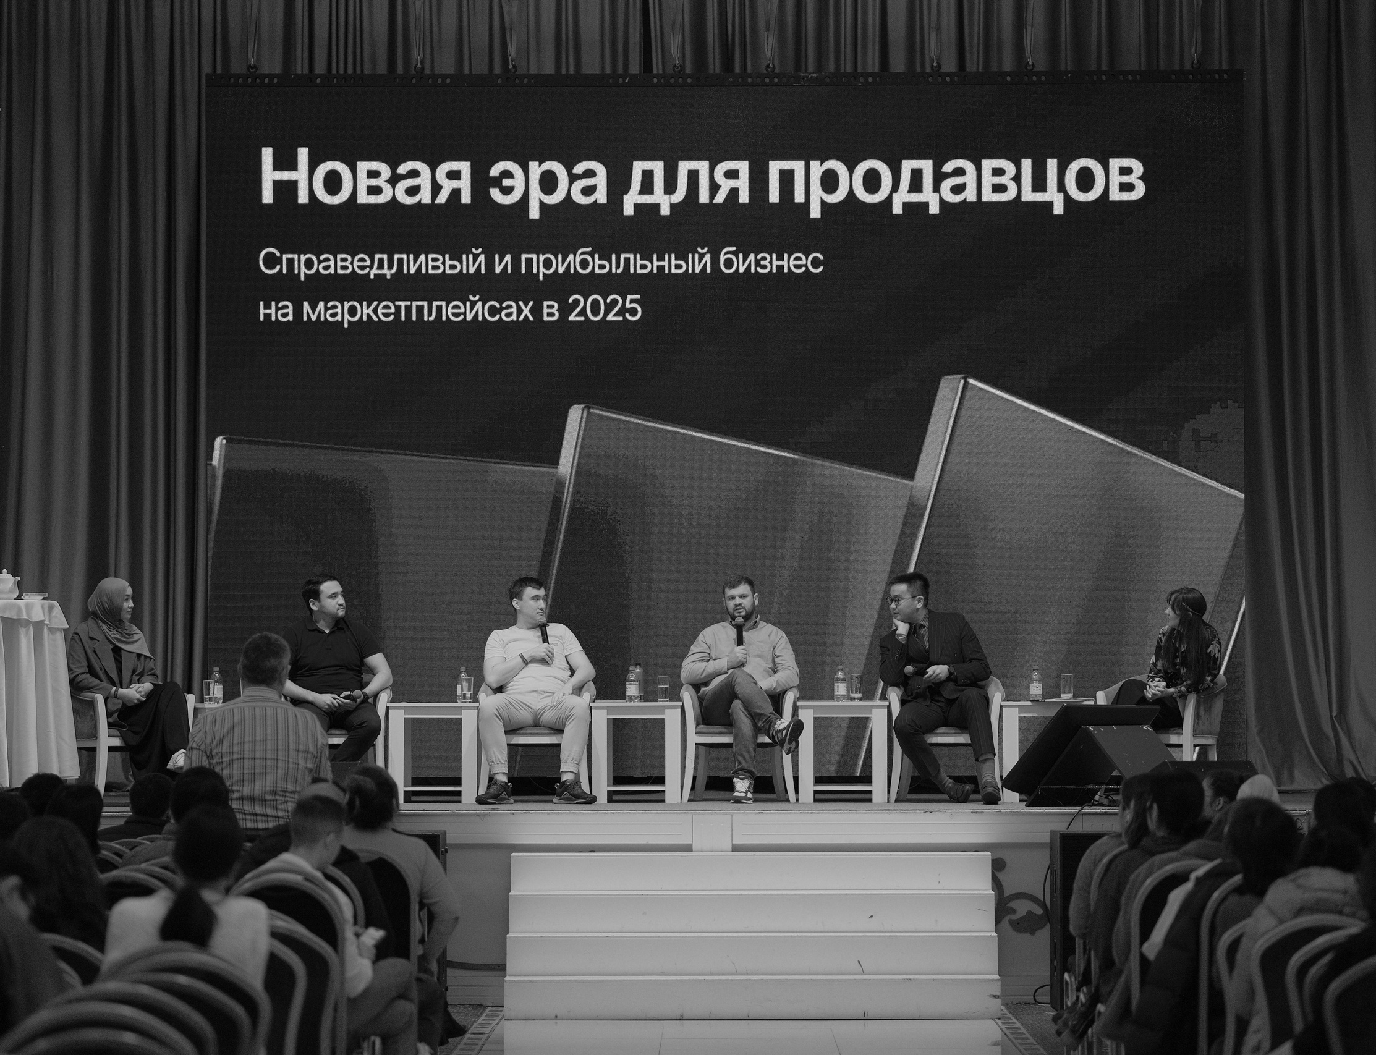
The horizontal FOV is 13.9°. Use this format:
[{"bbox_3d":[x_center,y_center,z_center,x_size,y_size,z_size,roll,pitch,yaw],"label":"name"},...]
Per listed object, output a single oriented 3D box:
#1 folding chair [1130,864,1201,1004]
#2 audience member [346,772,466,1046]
[{"bbox_3d":[2.070,1.847,23.400,0.460,0.930,0.560,0,-2,0],"label":"folding chair"},{"bbox_3d":[-1.288,1.712,25.000,0.580,1.310,0.850,0,-2,4],"label":"audience member"}]

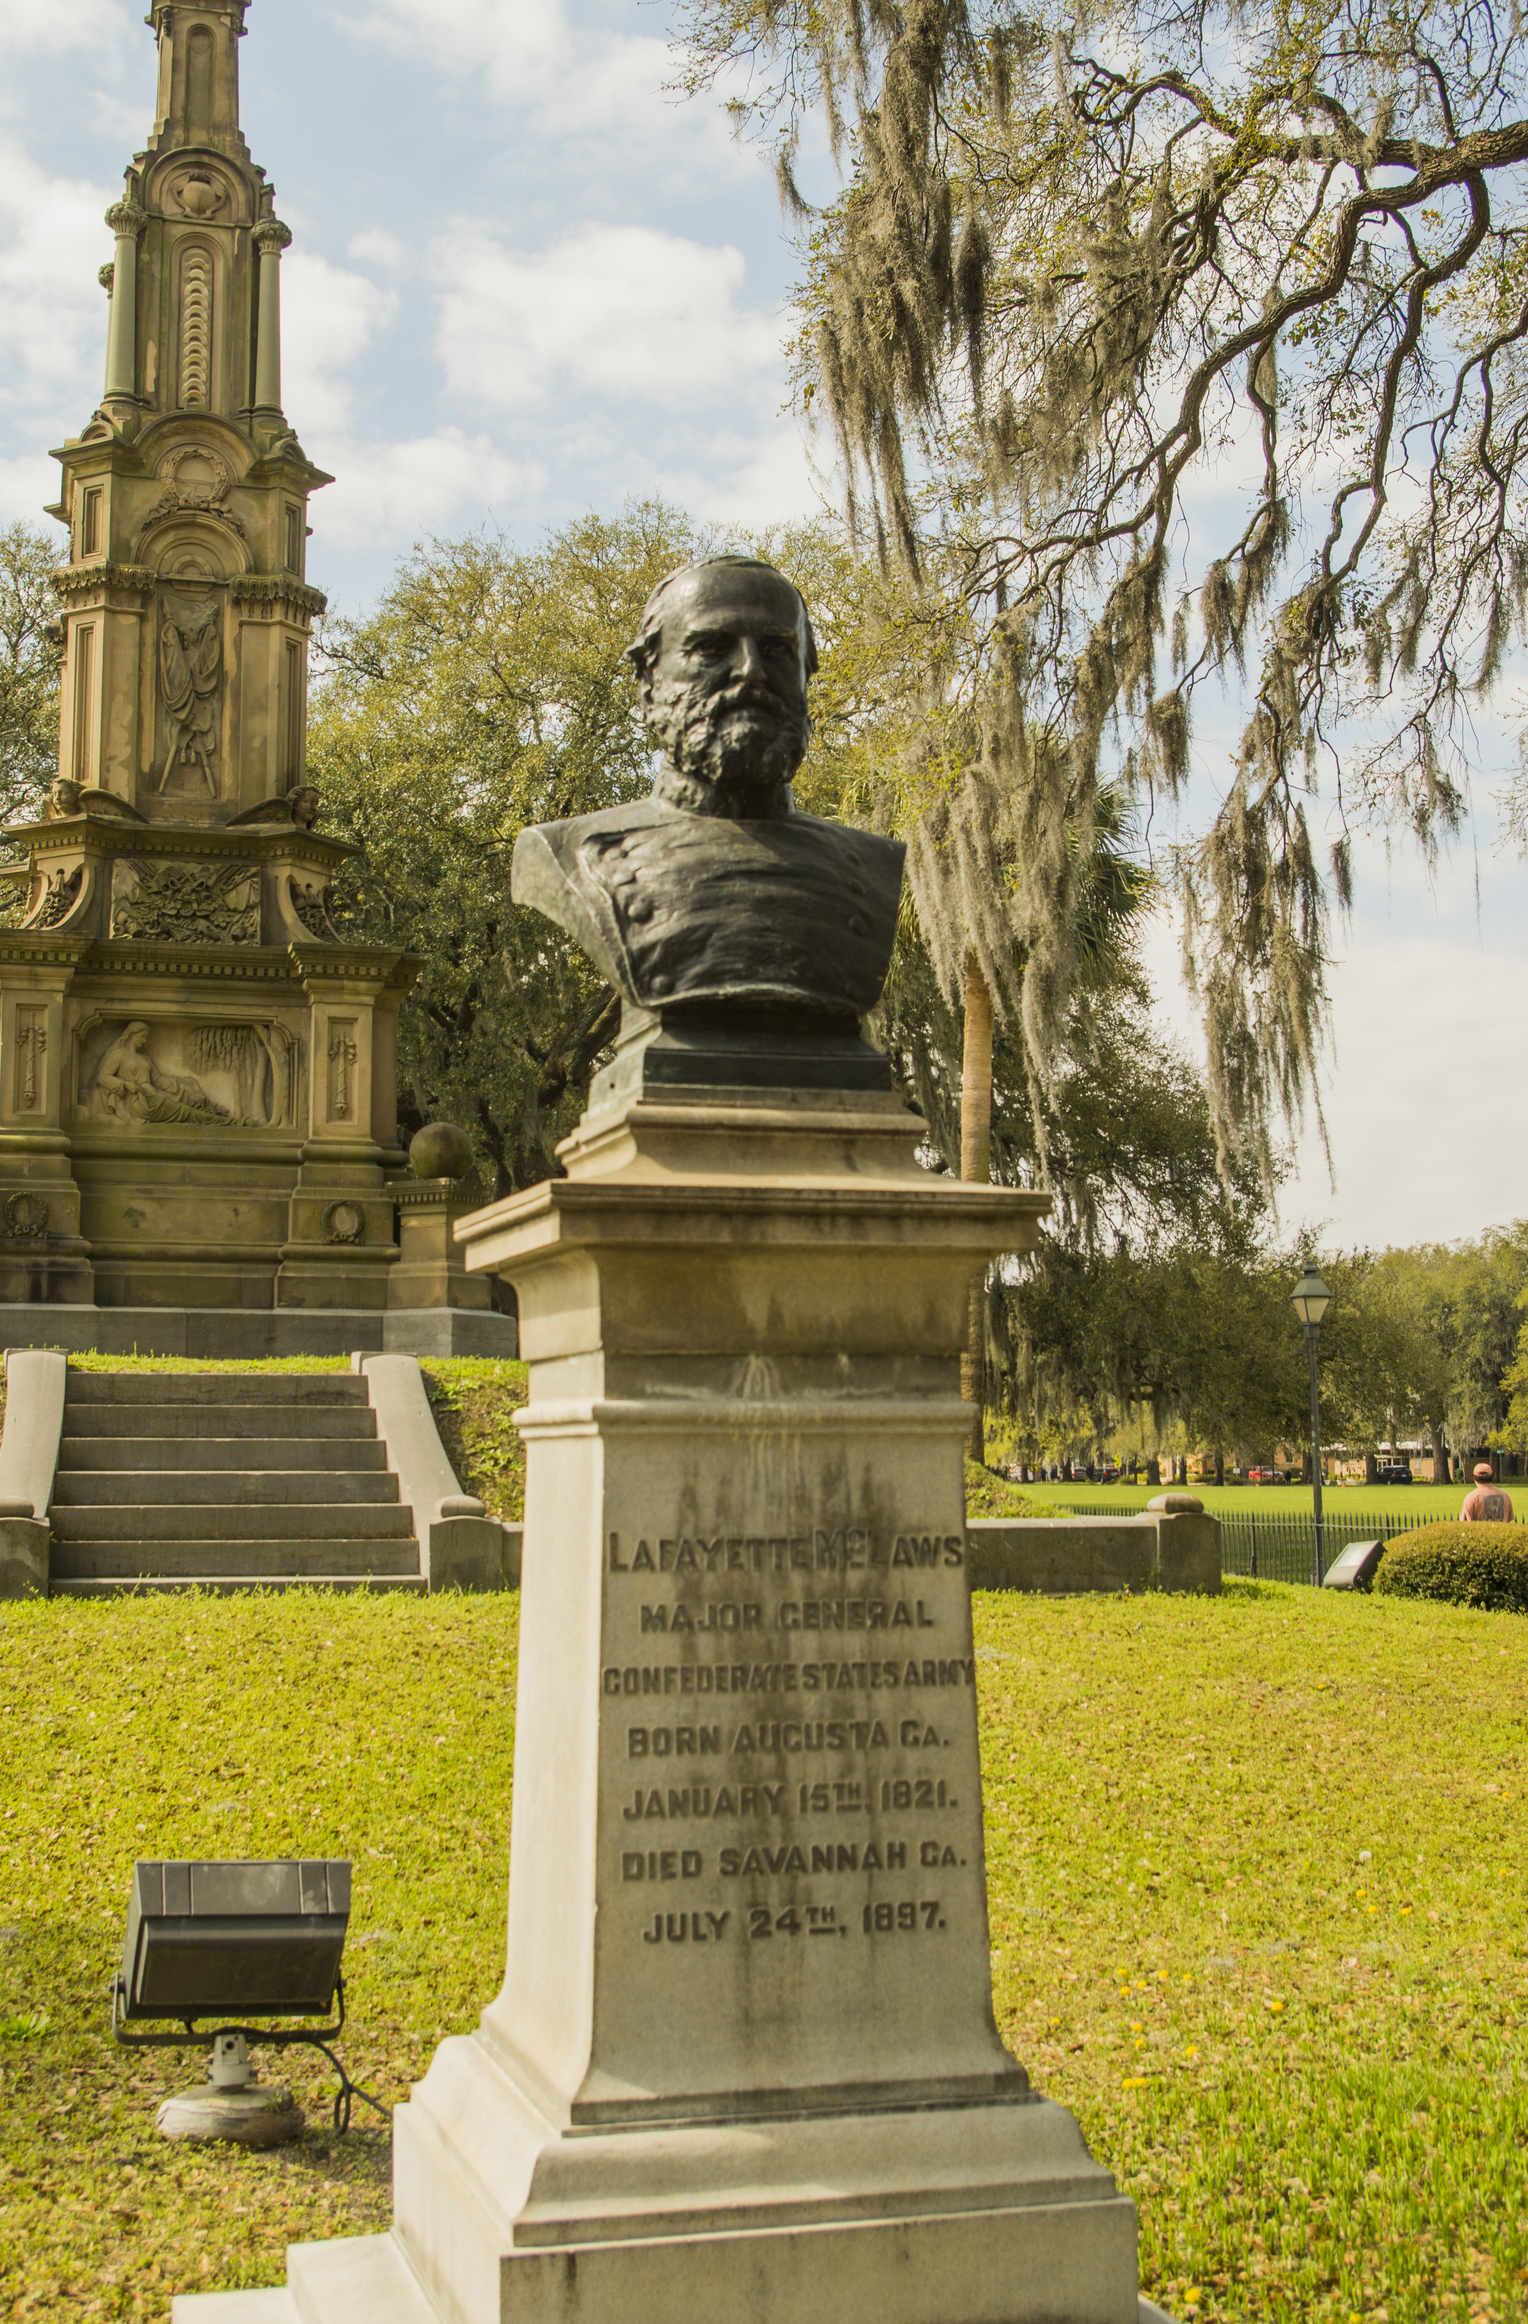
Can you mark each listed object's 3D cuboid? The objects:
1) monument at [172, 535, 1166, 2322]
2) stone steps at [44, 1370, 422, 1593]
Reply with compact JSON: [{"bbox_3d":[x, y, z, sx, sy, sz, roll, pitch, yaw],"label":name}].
[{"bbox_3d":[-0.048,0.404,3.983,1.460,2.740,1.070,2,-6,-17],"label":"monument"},{"bbox_3d":[-2.865,1.675,14.395,1.940,1.140,1.850,2,-6,-15],"label":"stone steps"}]

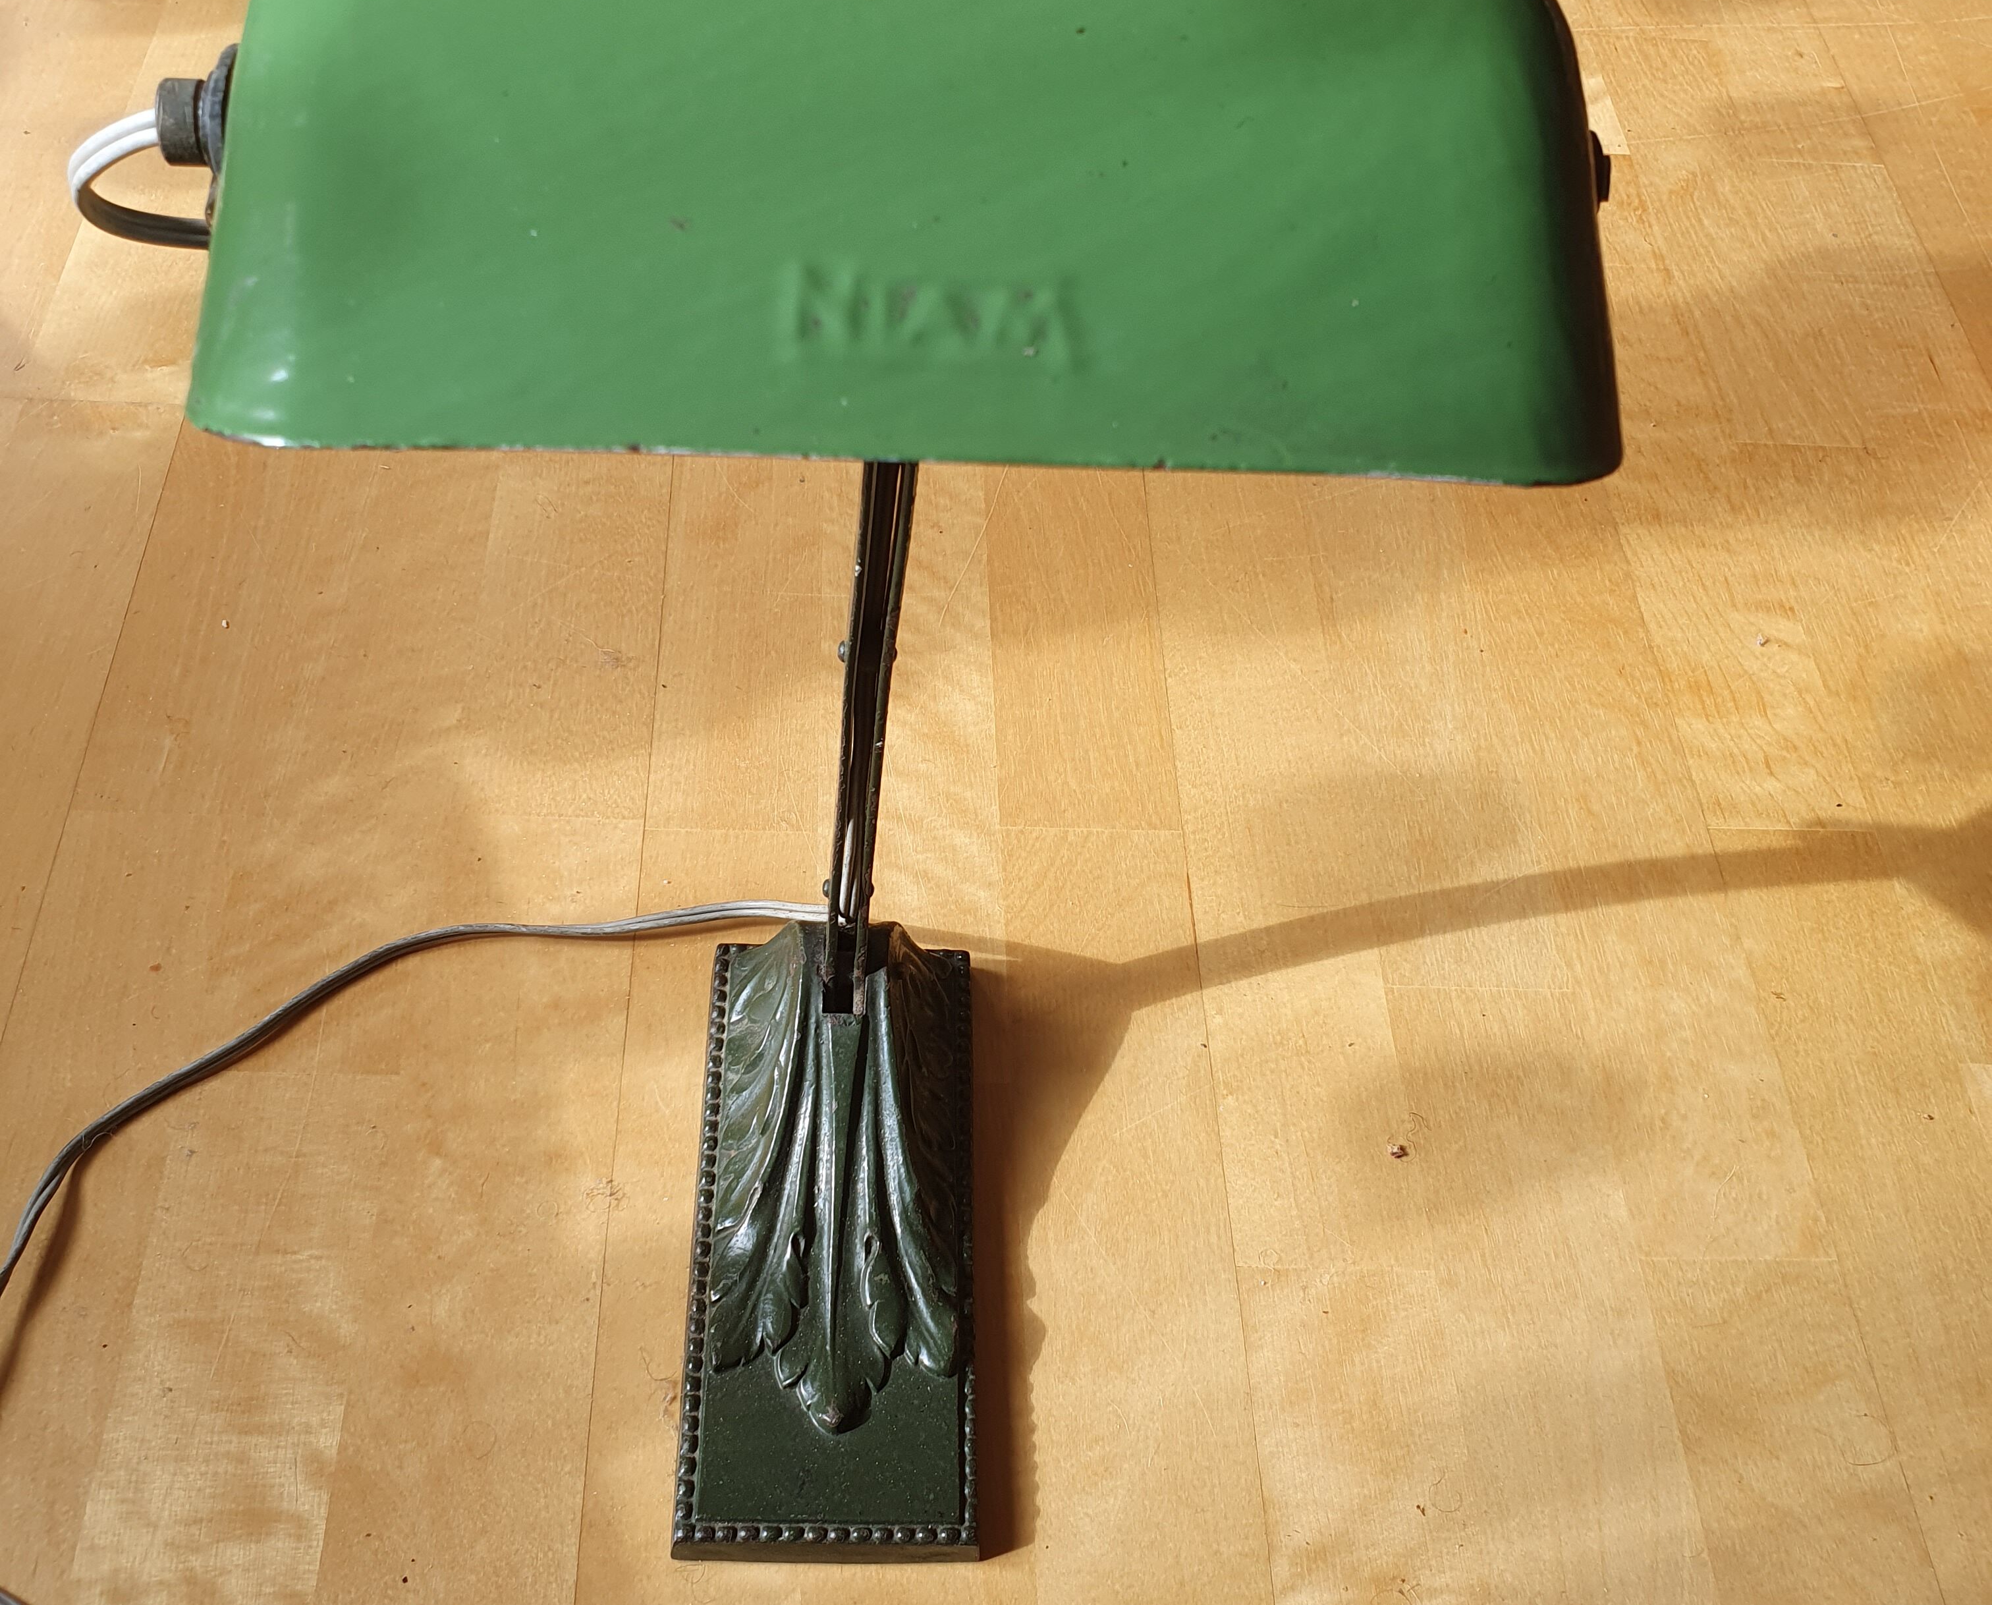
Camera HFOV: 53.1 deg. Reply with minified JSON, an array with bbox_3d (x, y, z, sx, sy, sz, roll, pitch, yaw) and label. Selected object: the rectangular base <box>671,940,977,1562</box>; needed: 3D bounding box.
[{"bbox_3d":[-0.048,0.119,0.610,0.088,0.055,0.203,2,53,-5],"label":"rectangular base"}]

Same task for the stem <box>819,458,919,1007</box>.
[{"bbox_3d":[-0.034,-0.029,0.517,0.016,0.300,0.050,3,60,-6],"label":"stem"}]

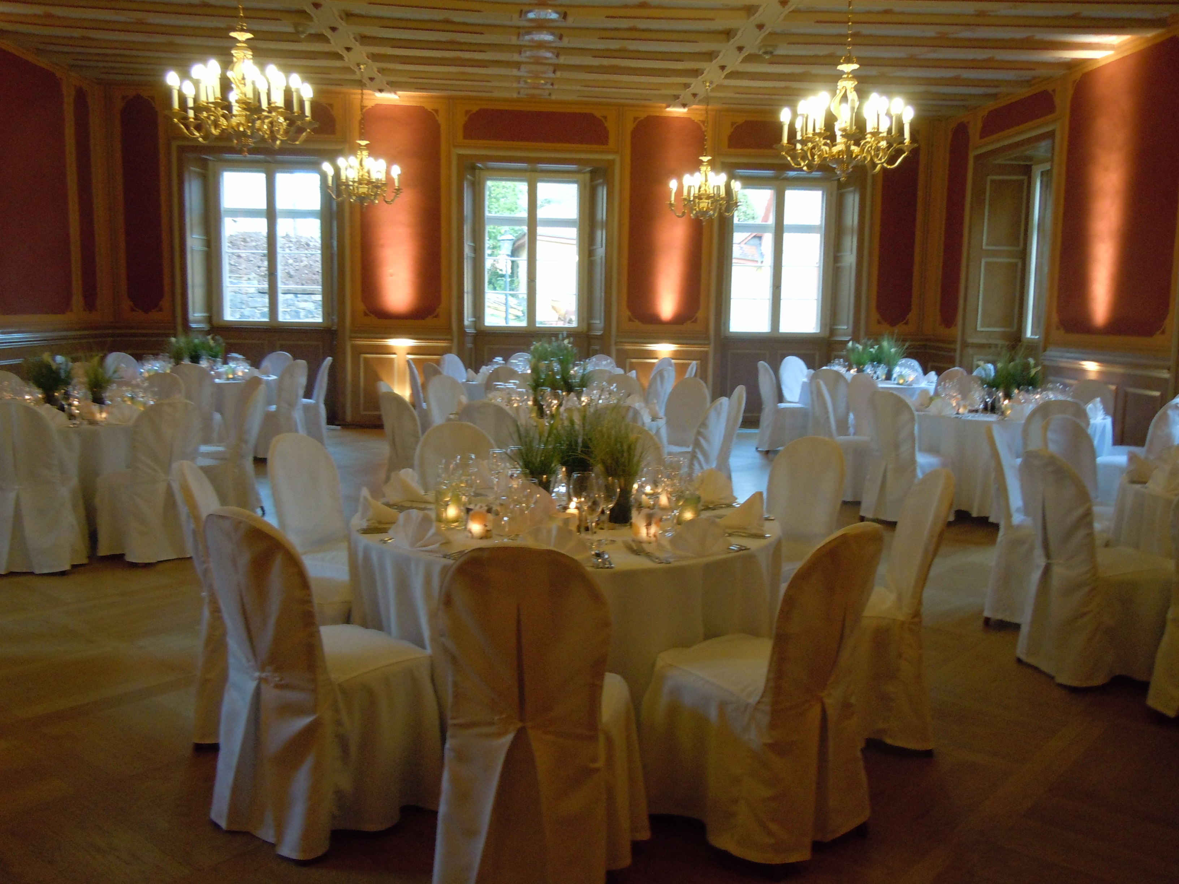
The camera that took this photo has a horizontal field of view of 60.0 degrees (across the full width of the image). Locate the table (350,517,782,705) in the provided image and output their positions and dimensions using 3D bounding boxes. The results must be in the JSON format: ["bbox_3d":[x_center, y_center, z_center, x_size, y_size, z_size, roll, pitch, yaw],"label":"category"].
[{"bbox_3d":[-0.092,0.632,3.842,1.590,0.735,1.590,0,8,-5],"label":"table"}]

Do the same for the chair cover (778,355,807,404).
[{"bbox_3d":[2.754,-0.574,12.949,0.480,0.965,0.570,-4,9,-35],"label":"chair cover"}]

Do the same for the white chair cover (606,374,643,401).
[{"bbox_3d":[0.205,-0.066,8.646,0.450,0.970,0.570,3,8,18],"label":"white chair cover"}]

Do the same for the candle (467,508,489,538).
[{"bbox_3d":[-0.387,0.279,3.523,0.074,0.092,0.074,1,8,0],"label":"candle"}]

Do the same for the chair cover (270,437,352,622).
[{"bbox_3d":[-0.973,0.457,4.049,0.540,0.949,0.420,5,8,30],"label":"chair cover"}]

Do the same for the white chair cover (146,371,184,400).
[{"bbox_3d":[-3.229,-0.021,7.610,0.420,0.970,0.540,1,8,-5],"label":"white chair cover"}]

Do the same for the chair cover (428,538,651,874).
[{"bbox_3d":[-0.118,0.694,2.700,0.455,0.965,0.560,2,8,10],"label":"chair cover"}]

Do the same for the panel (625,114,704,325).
[{"bbox_3d":[0.962,-2.770,12.833,0.954,2.578,0.050,0,7,-5],"label":"panel"}]

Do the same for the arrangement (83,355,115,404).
[{"bbox_3d":[-3.414,-0.405,7.113,0.240,0.389,0.240,1,7,0],"label":"arrangement"}]

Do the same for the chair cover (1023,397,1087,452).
[{"bbox_3d":[3.240,0.159,7.264,0.450,0.970,0.540,3,8,14],"label":"chair cover"}]

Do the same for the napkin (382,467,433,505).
[{"bbox_3d":[-0.649,0.160,3.711,0.130,0.115,0.160,4,8,21],"label":"napkin"}]

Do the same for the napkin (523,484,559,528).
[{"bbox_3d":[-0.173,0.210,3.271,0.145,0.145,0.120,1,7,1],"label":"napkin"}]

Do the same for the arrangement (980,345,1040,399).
[{"bbox_3d":[3.262,-0.470,7.799,0.460,0.460,0.440,4,8,22],"label":"arrangement"}]

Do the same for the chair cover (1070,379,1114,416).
[{"bbox_3d":[4.339,-0.063,9.132,0.570,0.965,0.480,-5,9,-39],"label":"chair cover"}]

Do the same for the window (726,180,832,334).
[{"bbox_3d":[2.509,-2.443,13.528,1.370,2.030,0.122,0,7,-5],"label":"window"}]

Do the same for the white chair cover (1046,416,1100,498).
[{"bbox_3d":[2.822,0.364,5.566,0.480,0.965,0.570,-3,8,-30],"label":"white chair cover"}]

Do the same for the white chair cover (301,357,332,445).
[{"bbox_3d":[-3.061,-0.421,11.031,0.570,0.970,0.450,-1,7,-14],"label":"white chair cover"}]

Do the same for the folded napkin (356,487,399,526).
[{"bbox_3d":[-0.769,0.229,3.724,0.145,0.125,0.180,-1,8,-13],"label":"folded napkin"}]

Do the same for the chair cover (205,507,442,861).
[{"bbox_3d":[-0.757,0.640,2.958,0.431,0.964,0.553,7,9,40],"label":"chair cover"}]

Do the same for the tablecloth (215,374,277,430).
[{"bbox_3d":[-4.056,-0.298,10.806,1.550,0.750,1.550,1,7,0],"label":"tablecloth"}]

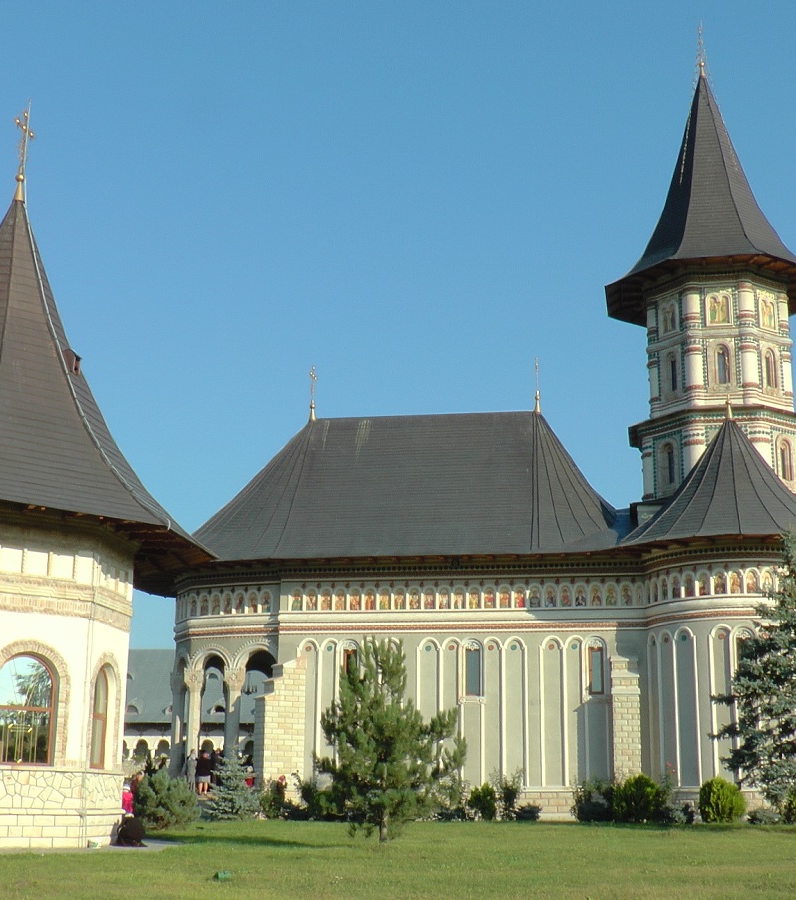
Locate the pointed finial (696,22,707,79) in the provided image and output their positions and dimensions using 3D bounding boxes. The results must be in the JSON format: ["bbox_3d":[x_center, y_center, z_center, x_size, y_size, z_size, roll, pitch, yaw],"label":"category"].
[{"bbox_3d":[14.259,-18.832,60.432,0.471,2.968,0.420,-2,-15,9],"label":"pointed finial"}]

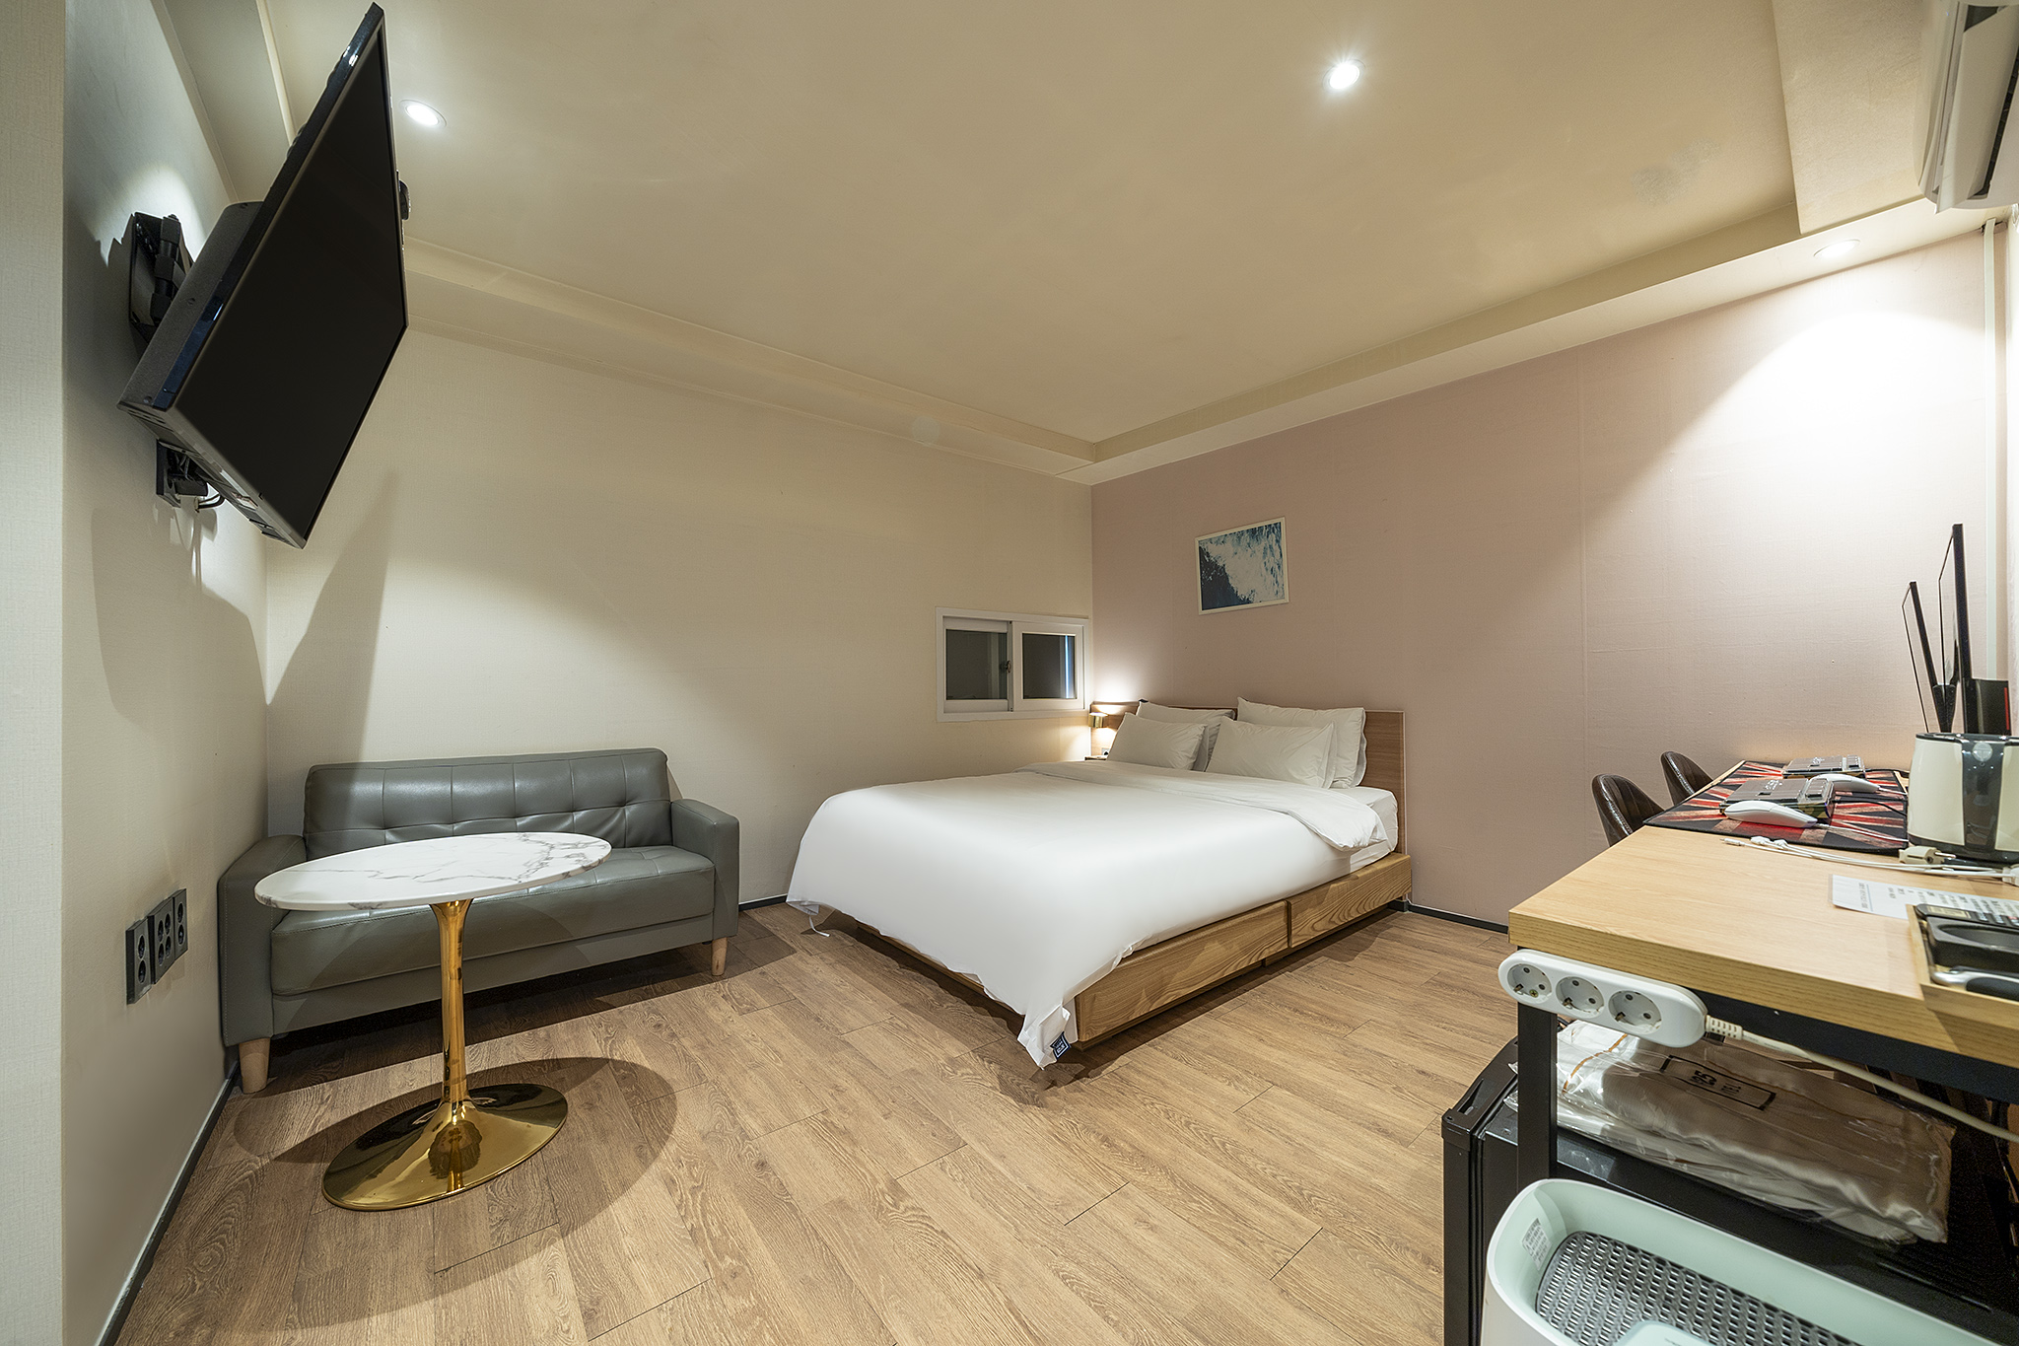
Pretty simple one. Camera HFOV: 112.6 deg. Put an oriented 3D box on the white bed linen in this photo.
[{"bbox_3d":[0.365,0.768,2.929,2.007,0.515,1.654,1,-1,-40],"label":"white bed linen"}]

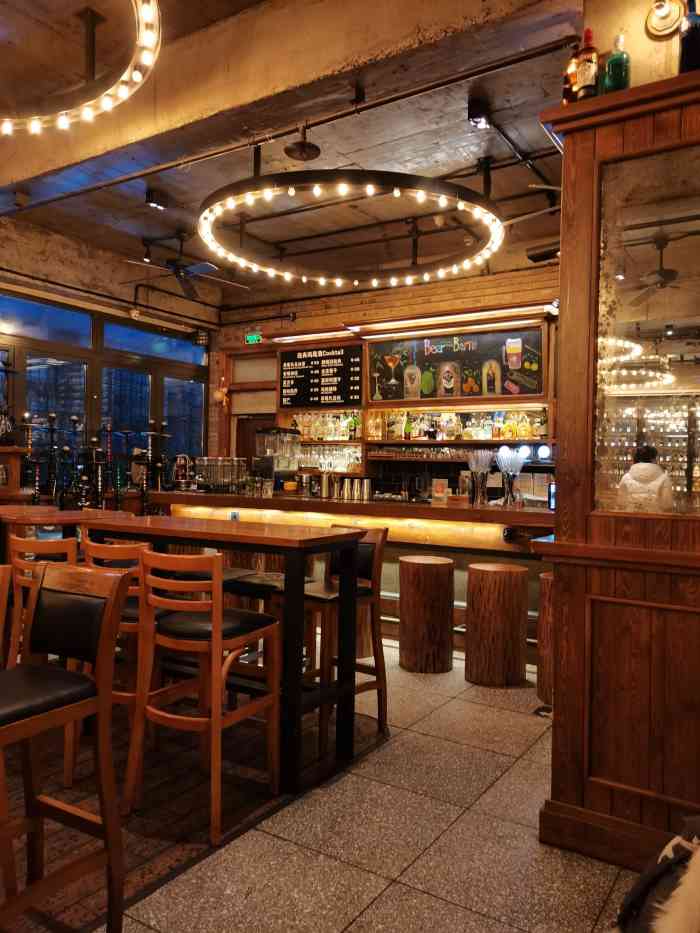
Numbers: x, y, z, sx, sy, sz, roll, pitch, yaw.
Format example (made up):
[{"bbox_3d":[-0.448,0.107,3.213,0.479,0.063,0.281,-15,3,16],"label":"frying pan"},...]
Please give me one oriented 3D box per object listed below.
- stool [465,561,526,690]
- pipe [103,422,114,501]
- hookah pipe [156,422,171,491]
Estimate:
[{"bbox_3d":[0.955,1.019,4.572,0.380,0.730,0.380,1,0,32],"label":"stool"},{"bbox_3d":[-1.998,-0.037,5.800,0.130,0.670,0.130,1,0,33],"label":"pipe"},{"bbox_3d":[-1.730,-0.093,6.500,0.145,0.660,0.145,1,0,32],"label":"hookah pipe"}]

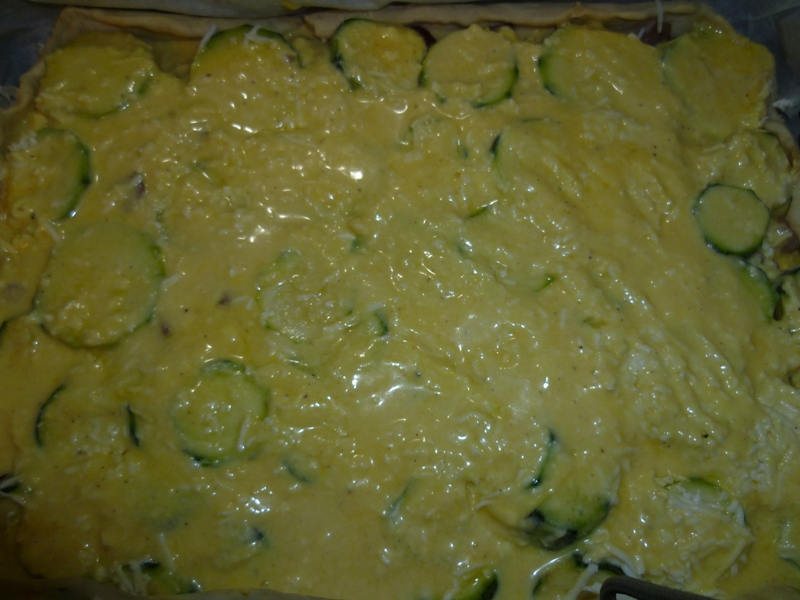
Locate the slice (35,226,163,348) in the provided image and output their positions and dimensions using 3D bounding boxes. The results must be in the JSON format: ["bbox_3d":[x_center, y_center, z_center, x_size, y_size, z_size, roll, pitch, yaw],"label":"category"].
[{"bbox_3d":[-0.141,-0.008,0.306,0.057,0.008,0.058,0,75,0],"label":"slice"}]

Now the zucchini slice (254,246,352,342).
[{"bbox_3d":[-0.045,-0.002,0.305,0.044,0.008,0.045,0,75,0],"label":"zucchini slice"}]

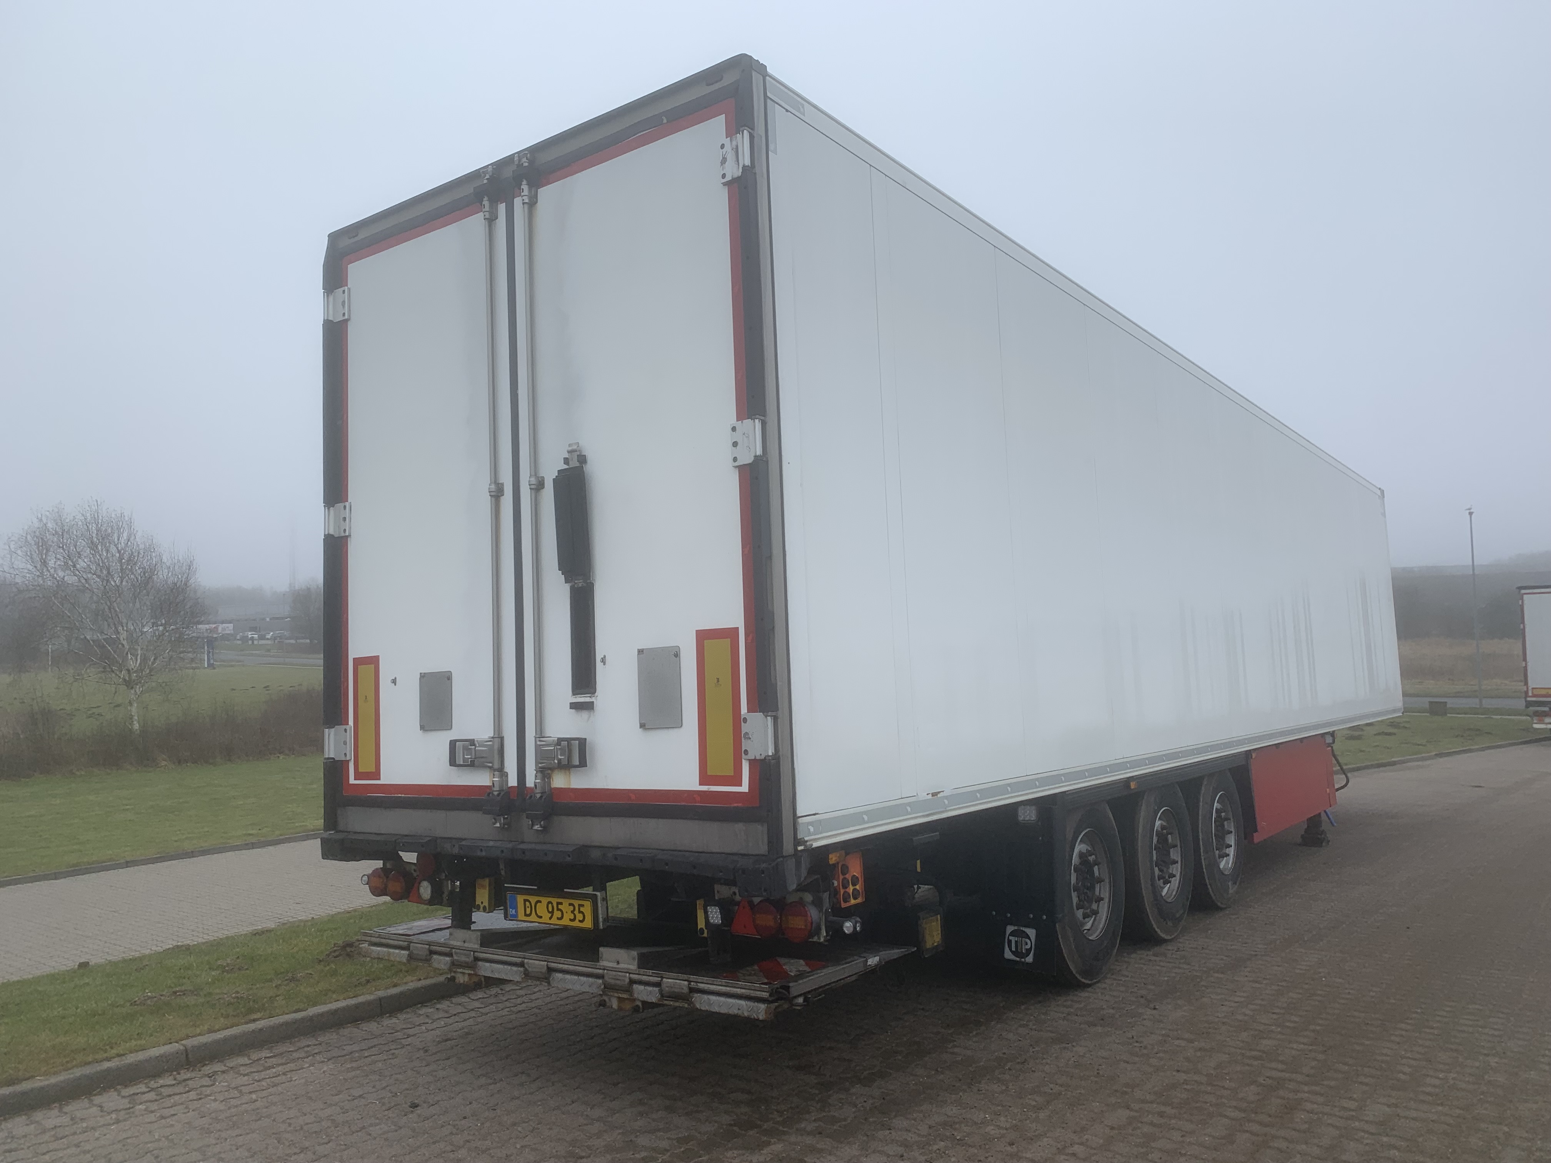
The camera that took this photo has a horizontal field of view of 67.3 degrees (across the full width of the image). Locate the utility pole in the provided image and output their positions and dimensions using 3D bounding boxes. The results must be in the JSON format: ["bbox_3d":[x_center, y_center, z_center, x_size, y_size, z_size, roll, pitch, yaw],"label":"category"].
[{"bbox_3d":[33.072,1.316,55.000,0.280,9.380,0.280,0,-4,0],"label":"utility pole"}]

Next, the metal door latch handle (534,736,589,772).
[{"bbox_3d":[-0.834,0.673,4.562,0.240,0.120,0.065,-6,-7,36],"label":"metal door latch handle"}]

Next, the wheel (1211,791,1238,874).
[{"bbox_3d":[3.154,1.832,8.509,0.260,0.590,0.590,-6,-7,36],"label":"wheel"}]

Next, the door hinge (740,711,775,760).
[{"bbox_3d":[-0.063,0.538,4.048,0.140,0.163,0.050,-6,-7,36],"label":"door hinge"}]

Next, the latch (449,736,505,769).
[{"bbox_3d":[-1.271,0.722,4.900,0.300,0.130,0.075,-6,-7,36],"label":"latch"}]

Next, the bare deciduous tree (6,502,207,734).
[{"bbox_3d":[-18.357,1.148,32.000,4.900,6.800,4.900,-2,-4,0],"label":"bare deciduous tree"}]

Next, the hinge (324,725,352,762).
[{"bbox_3d":[-2.045,0.757,5.450,0.157,0.160,0.047,-6,-7,36],"label":"hinge"}]

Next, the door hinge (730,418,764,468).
[{"bbox_3d":[-0.101,-0.493,4.122,0.157,0.160,0.047,-6,-7,36],"label":"door hinge"}]

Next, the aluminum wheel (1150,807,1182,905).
[{"bbox_3d":[2.385,1.744,7.456,0.260,0.590,0.590,-6,-7,36],"label":"aluminum wheel"}]

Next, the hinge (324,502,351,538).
[{"bbox_3d":[-2.106,-0.290,5.593,0.150,0.163,0.050,-6,-7,36],"label":"hinge"}]

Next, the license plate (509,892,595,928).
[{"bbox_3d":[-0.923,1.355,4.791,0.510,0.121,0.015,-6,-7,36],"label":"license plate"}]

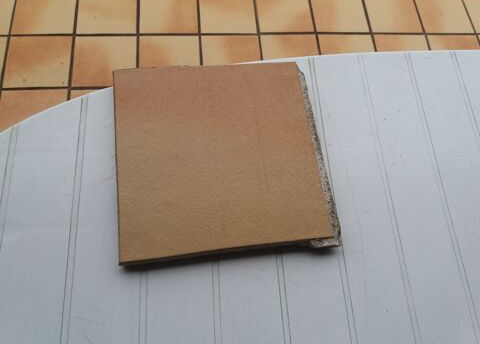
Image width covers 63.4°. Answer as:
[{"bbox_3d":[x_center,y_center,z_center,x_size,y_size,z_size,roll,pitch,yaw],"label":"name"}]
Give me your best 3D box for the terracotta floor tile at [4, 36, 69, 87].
[{"bbox_3d":[-0.653,-0.358,1.267,0.200,0.010,0.200,-3,68,-6],"label":"terracotta floor tile"}]

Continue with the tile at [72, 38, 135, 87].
[{"bbox_3d":[-0.444,-0.367,1.291,0.200,0.010,0.200,-3,68,-6],"label":"tile"}]

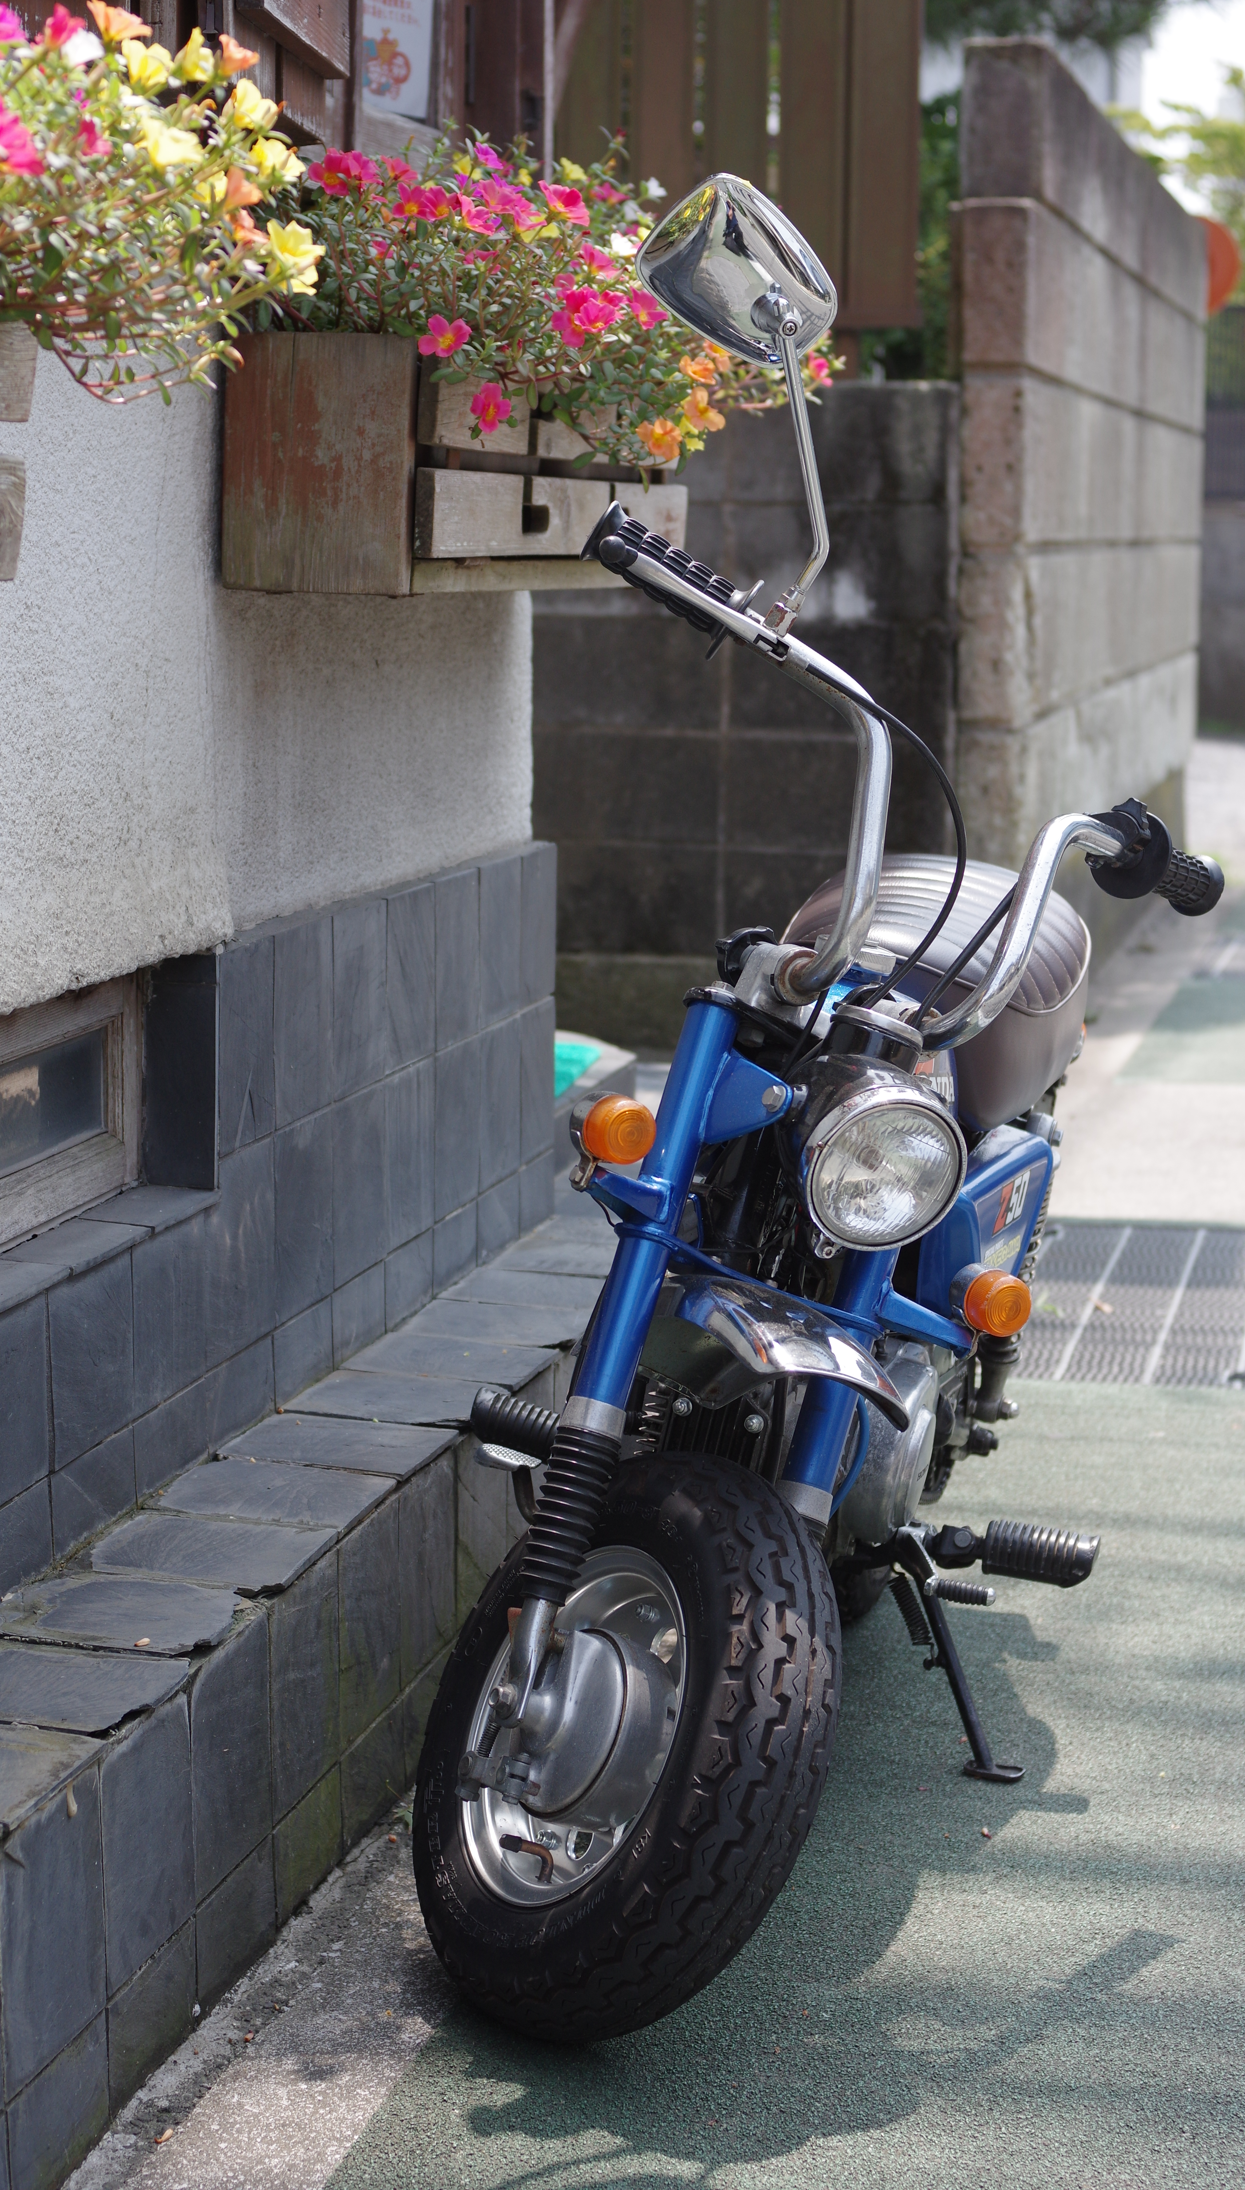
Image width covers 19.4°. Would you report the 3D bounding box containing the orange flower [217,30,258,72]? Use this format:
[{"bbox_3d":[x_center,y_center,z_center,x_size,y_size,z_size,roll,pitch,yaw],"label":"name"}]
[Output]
[{"bbox_3d":[-0.223,-0.604,2.110,0.027,0.025,0.024,9,12,44],"label":"orange flower"}]

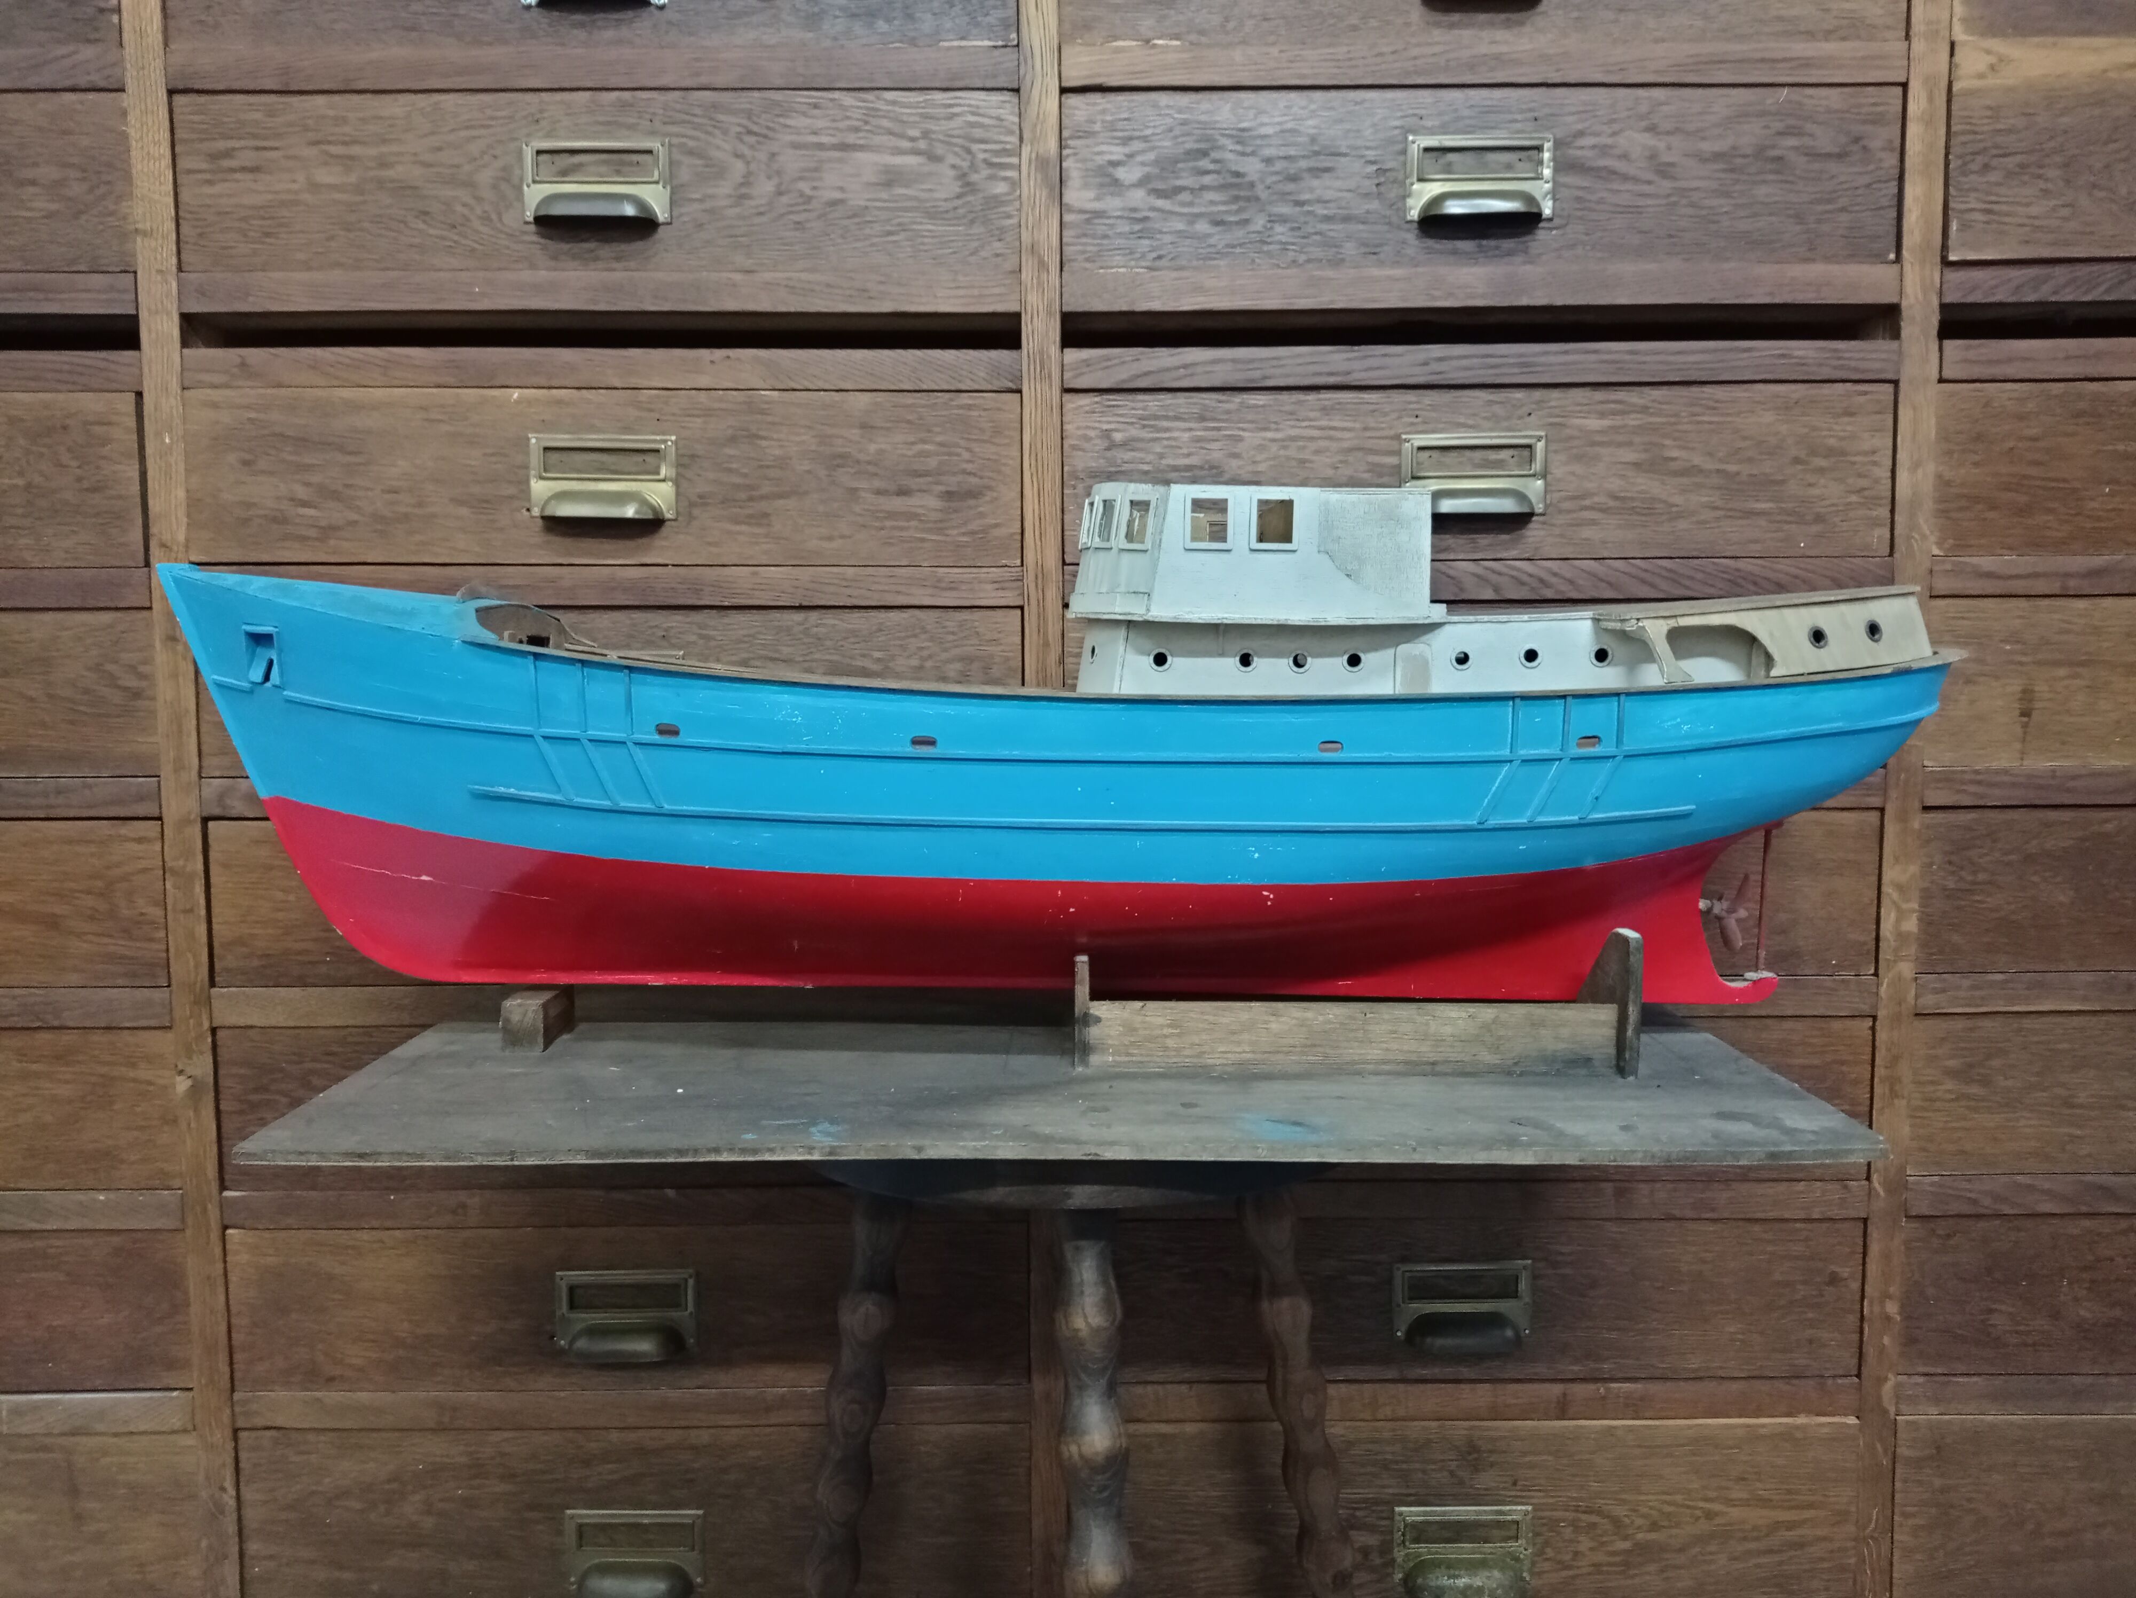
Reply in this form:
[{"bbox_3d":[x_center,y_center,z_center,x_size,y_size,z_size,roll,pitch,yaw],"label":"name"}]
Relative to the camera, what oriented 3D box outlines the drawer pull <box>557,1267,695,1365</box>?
[{"bbox_3d":[-0.292,0.340,1.132,0.092,0.053,0.021,0,5,0],"label":"drawer pull"}]

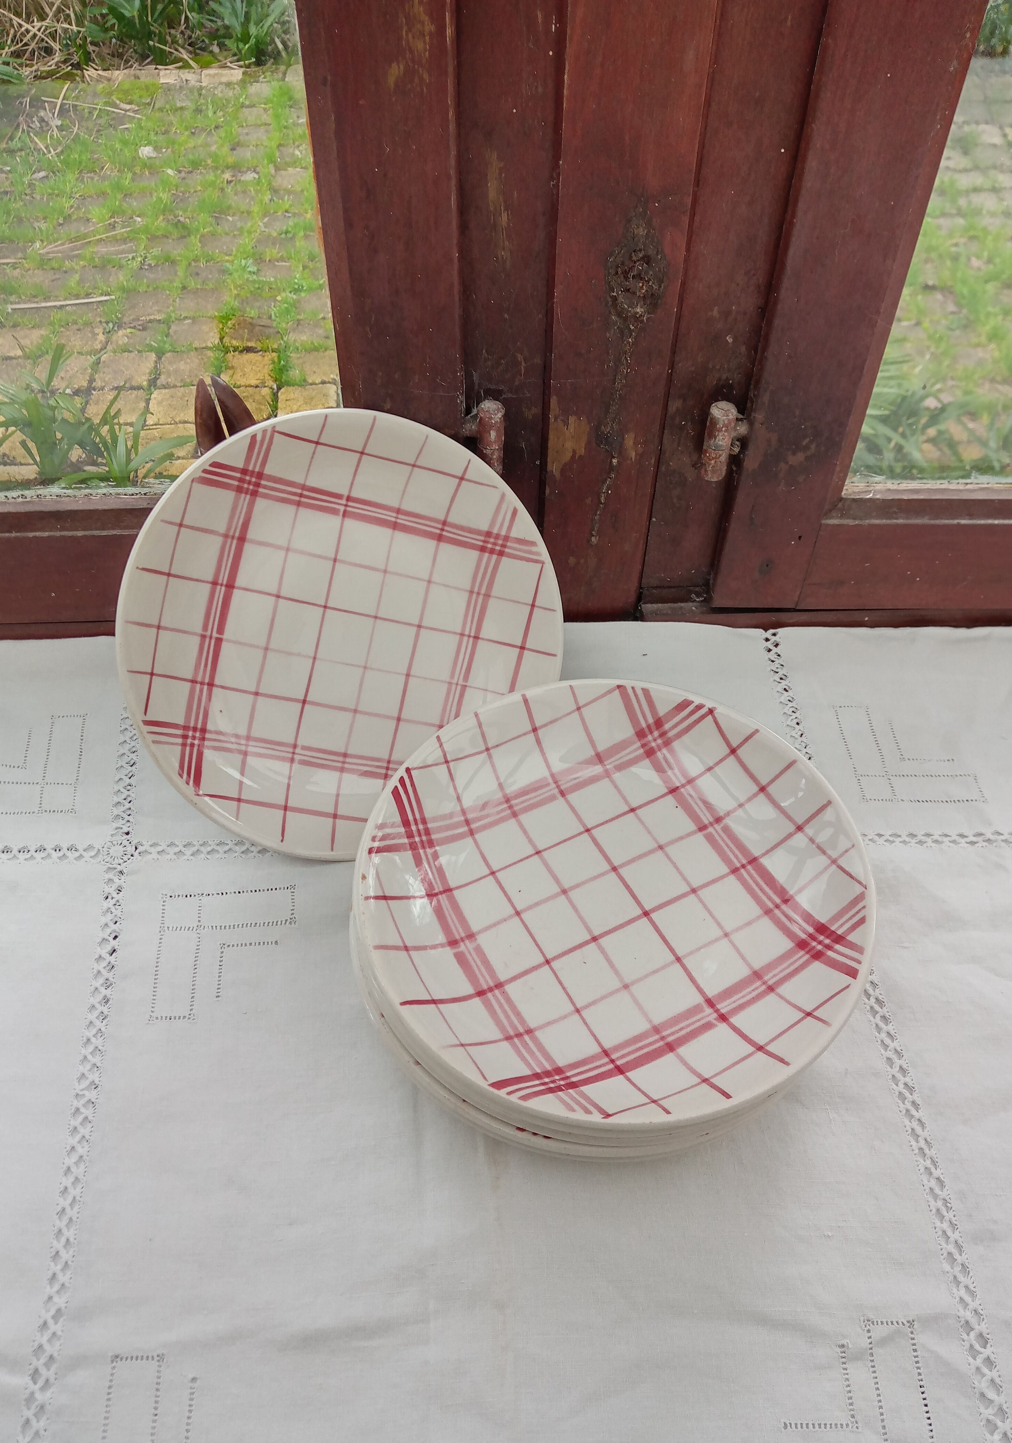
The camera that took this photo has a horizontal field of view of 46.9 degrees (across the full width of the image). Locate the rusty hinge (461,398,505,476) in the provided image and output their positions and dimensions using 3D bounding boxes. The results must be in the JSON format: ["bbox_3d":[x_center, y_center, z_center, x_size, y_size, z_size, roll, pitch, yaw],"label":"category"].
[{"bbox_3d":[-0.011,-0.143,0.600,0.022,0.042,0.015,-1,51,-1],"label":"rusty hinge"}]

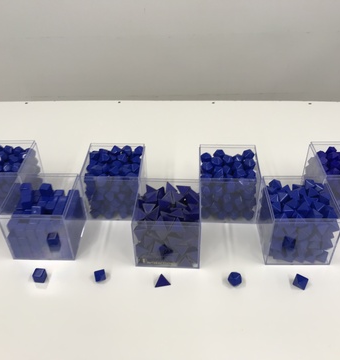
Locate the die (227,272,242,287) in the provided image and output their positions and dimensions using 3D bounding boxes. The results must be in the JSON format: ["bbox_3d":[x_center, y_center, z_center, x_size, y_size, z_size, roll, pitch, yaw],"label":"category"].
[{"bbox_3d":[0.104,0.159,0.621,0.021,0.018,0.021,-1,41,0],"label":"die"}]

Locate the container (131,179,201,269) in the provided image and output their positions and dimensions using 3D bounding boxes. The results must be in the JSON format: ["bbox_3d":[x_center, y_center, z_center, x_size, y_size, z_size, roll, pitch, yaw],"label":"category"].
[{"bbox_3d":[-0.002,0.074,0.657,0.105,0.105,0.105,1,41,3],"label":"container"}]

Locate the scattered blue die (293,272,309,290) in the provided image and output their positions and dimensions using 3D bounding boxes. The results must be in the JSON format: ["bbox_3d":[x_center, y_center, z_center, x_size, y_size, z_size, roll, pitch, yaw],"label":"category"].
[{"bbox_3d":[0.199,0.155,0.592,0.021,0.016,0.020,1,38,2],"label":"scattered blue die"}]

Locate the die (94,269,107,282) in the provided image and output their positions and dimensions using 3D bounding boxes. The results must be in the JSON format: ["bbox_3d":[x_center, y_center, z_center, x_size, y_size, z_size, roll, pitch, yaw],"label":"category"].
[{"bbox_3d":[-0.113,0.156,0.632,0.018,0.017,0.018,8,42,11],"label":"die"}]

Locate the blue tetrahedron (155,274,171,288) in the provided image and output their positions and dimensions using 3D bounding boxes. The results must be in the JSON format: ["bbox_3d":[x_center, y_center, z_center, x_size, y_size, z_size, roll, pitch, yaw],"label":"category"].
[{"bbox_3d":[-0.013,0.149,0.602,0.025,0.020,0.021,-7,38,-8],"label":"blue tetrahedron"}]

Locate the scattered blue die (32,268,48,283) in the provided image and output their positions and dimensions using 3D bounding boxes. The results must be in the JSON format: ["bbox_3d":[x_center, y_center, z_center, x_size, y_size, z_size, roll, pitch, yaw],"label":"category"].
[{"bbox_3d":[-0.212,0.157,0.635,0.015,0.015,0.015,5,41,7],"label":"scattered blue die"}]

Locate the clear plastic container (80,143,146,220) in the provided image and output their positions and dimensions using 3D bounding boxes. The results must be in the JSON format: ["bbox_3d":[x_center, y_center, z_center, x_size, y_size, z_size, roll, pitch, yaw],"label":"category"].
[{"bbox_3d":[-0.101,0.005,0.739,0.105,0.105,0.105,1,41,3],"label":"clear plastic container"}]

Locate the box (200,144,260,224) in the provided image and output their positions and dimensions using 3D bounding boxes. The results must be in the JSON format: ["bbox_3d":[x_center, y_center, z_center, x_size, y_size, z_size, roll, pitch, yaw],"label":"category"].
[{"bbox_3d":[0.106,0.006,0.716,0.102,0.102,0.102,1,38,3],"label":"box"}]

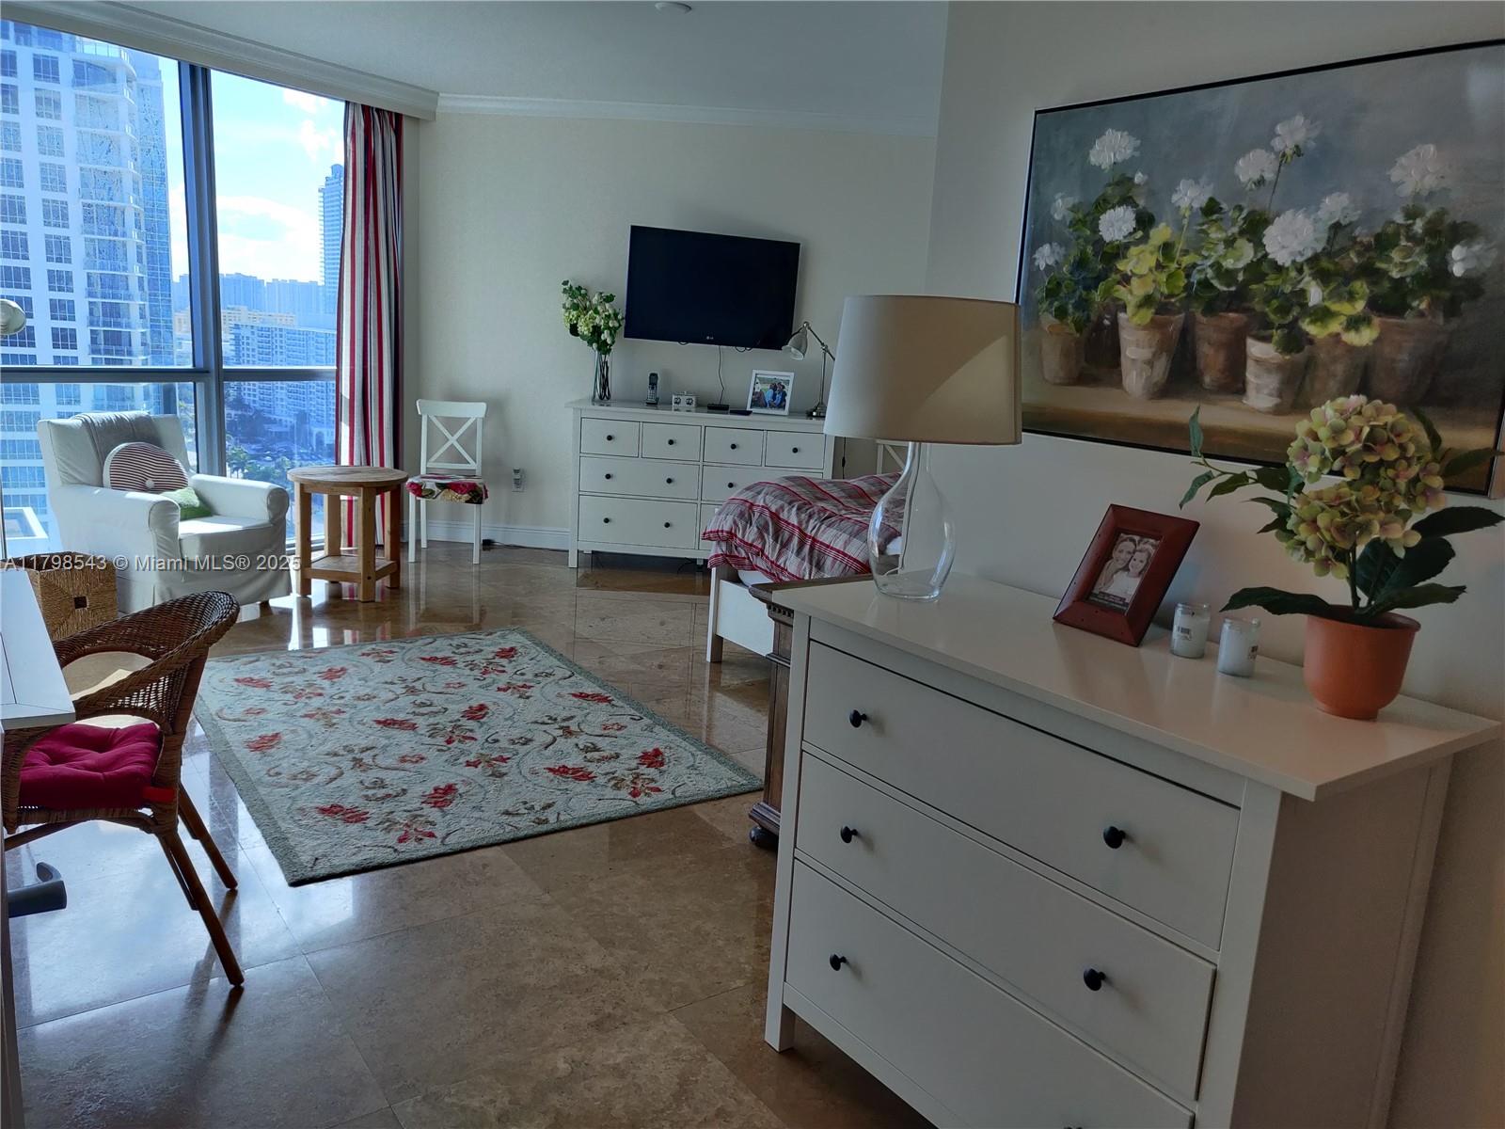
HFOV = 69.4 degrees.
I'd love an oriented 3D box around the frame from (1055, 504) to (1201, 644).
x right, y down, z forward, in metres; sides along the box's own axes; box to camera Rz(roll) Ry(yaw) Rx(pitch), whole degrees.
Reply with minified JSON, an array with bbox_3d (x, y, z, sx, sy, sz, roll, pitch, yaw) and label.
[{"bbox_3d":[0.660,0.022,1.915,0.041,0.241,0.197,29,-4,-31],"label":"frame"}]

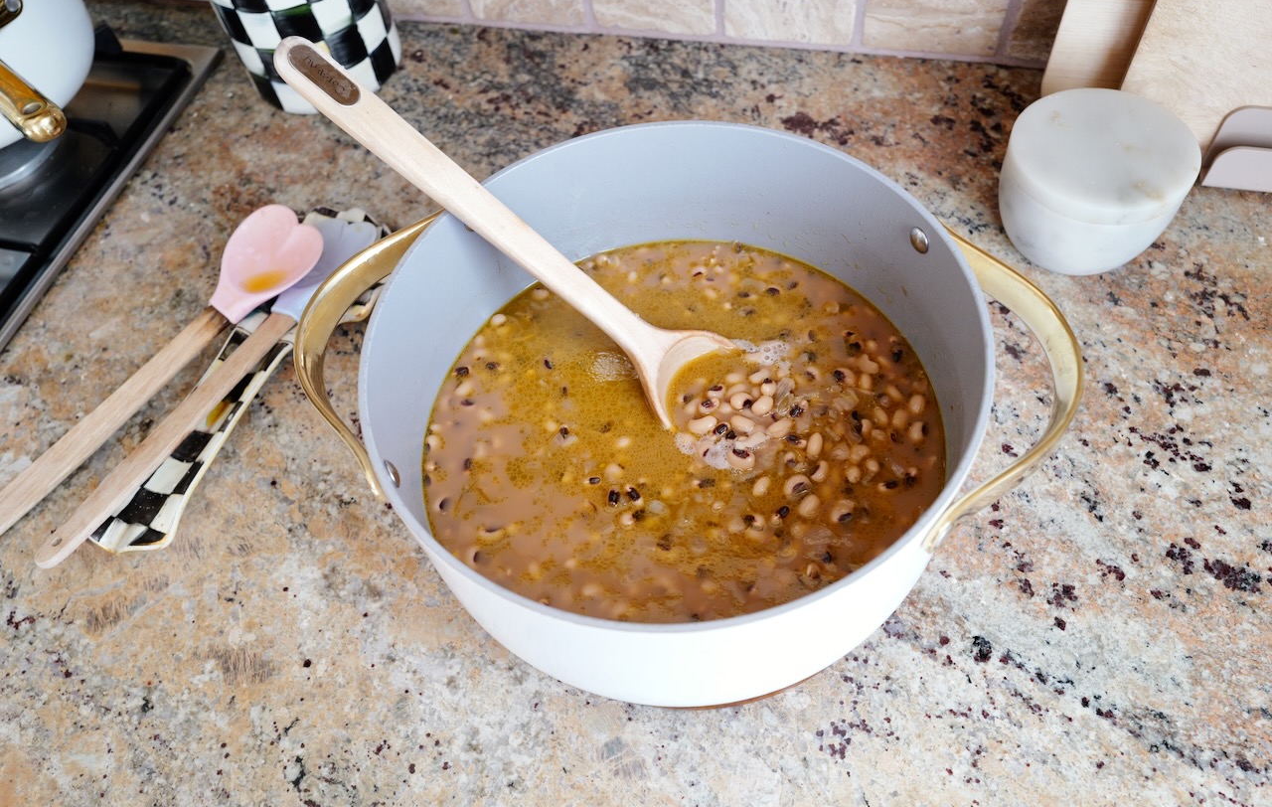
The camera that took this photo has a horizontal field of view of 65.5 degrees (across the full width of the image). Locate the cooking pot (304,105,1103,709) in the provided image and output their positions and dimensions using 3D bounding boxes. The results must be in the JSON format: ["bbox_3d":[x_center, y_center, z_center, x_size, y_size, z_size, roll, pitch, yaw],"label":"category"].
[{"bbox_3d":[0.019,0.003,0.483,0.345,0.123,0.275,3,56,9],"label":"cooking pot"}]

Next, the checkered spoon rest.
[{"bbox_3d":[-0.234,-0.023,0.598,0.110,0.025,0.260,12,58,14],"label":"checkered spoon rest"}]

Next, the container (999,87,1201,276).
[{"bbox_3d":[0.265,-0.124,0.580,0.098,0.073,0.098,3,56,9],"label":"container"}]

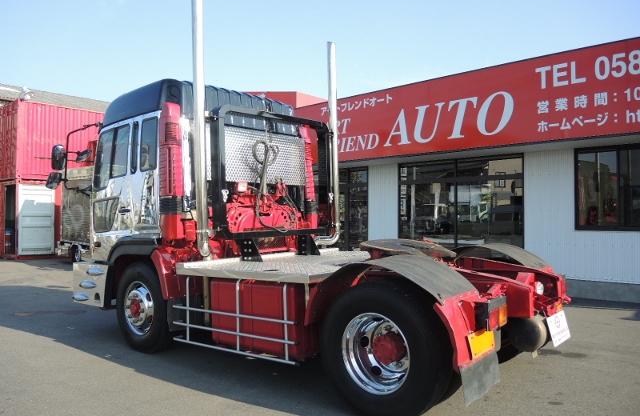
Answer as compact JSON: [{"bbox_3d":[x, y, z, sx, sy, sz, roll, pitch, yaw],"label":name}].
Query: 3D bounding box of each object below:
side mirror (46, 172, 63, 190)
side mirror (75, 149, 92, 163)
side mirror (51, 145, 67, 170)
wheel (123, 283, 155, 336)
[{"bbox_3d":[-3.282,-0.330,6.400,0.075,0.200,0.175,20,3,12],"label":"side mirror"},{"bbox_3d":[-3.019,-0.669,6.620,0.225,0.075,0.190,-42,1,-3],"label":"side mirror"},{"bbox_3d":[-3.225,-0.624,6.400,0.085,0.330,0.190,-1,-1,12],"label":"side mirror"},{"bbox_3d":[-2.033,1.146,5.926,0.600,0.600,0.220,-2,-2,37],"label":"wheel"}]

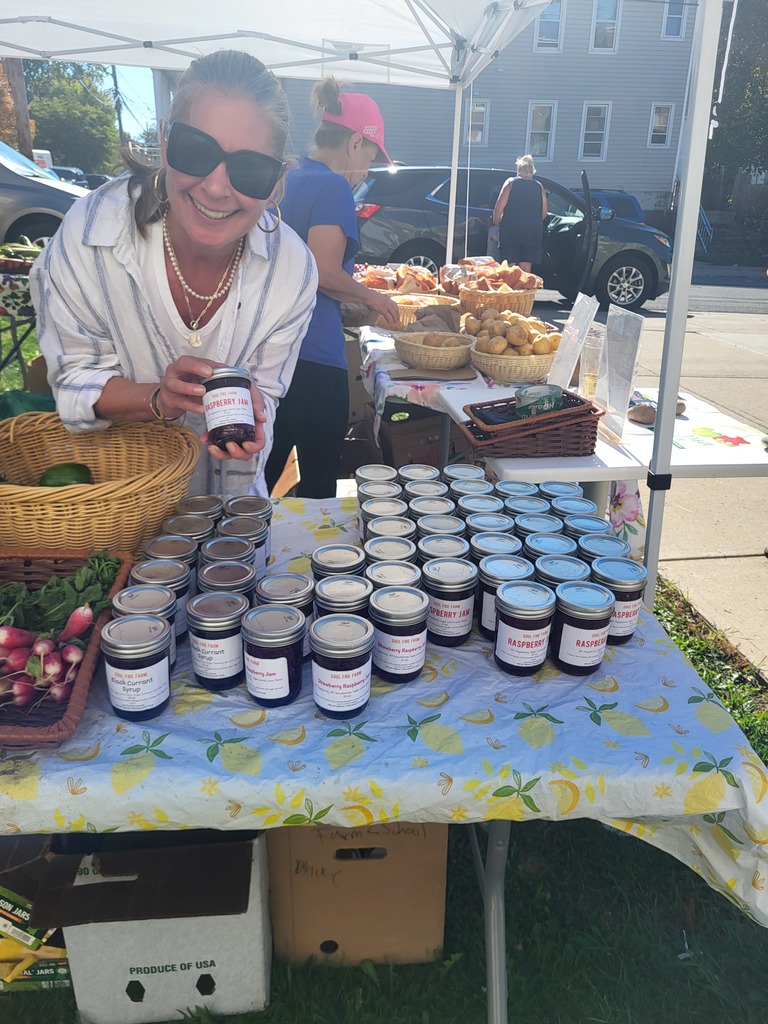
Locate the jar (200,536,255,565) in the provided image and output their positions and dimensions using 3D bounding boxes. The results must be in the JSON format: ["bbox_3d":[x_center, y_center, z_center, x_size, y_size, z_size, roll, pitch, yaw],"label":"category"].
[{"bbox_3d":[-0.211,0.095,1.059,0.073,0.099,0.073,-3,23,-12],"label":"jar"}]

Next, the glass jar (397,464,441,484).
[{"bbox_3d":[0.061,-0.025,1.365,0.073,0.099,0.073,3,23,2],"label":"glass jar"}]

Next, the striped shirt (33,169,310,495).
[{"bbox_3d":[-0.323,-0.243,1.363,0.460,0.600,0.380,-2,43,-9],"label":"striped shirt"}]

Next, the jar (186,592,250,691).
[{"bbox_3d":[-0.194,0.155,0.920,0.073,0.099,0.073,1,22,0],"label":"jar"}]

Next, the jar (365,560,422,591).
[{"bbox_3d":[0.012,0.124,1.009,0.073,0.099,0.073,1,22,0],"label":"jar"}]

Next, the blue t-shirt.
[{"bbox_3d":[-0.276,-0.821,2.540,0.320,0.670,0.450,-9,24,-24],"label":"blue t-shirt"}]

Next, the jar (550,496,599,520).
[{"bbox_3d":[0.303,0.035,1.244,0.073,0.099,0.073,7,23,14],"label":"jar"}]

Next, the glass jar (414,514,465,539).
[{"bbox_3d":[0.084,0.064,1.161,0.073,0.098,0.073,2,23,-1],"label":"glass jar"}]

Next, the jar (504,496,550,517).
[{"bbox_3d":[0.228,0.033,1.246,0.073,0.098,0.073,2,23,-1],"label":"jar"}]

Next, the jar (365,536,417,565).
[{"bbox_3d":[0.008,0.095,1.082,0.073,0.099,0.073,1,23,-1],"label":"jar"}]

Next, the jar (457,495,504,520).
[{"bbox_3d":[0.154,0.032,1.243,0.073,0.099,0.073,4,22,7],"label":"jar"}]

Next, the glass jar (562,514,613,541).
[{"bbox_3d":[0.304,0.065,1.168,0.071,0.099,0.071,6,24,10],"label":"glass jar"}]

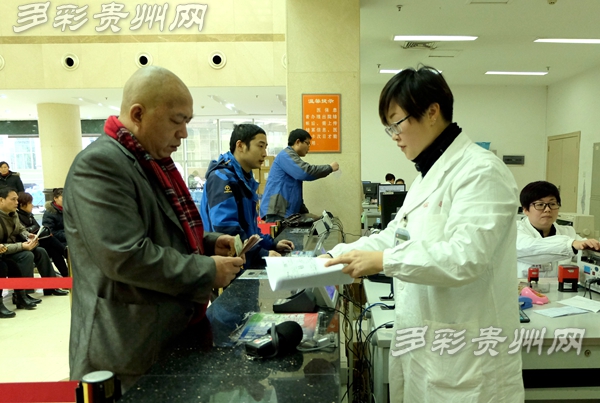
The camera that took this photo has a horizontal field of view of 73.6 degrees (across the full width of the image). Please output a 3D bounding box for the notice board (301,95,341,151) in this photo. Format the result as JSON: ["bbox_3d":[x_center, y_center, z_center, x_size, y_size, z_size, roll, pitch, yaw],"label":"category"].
[{"bbox_3d":[0.218,-0.776,4.000,0.400,0.600,0.030,0,4,2],"label":"notice board"}]

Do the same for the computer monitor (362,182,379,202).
[{"bbox_3d":[1.355,-0.152,7.600,0.380,0.400,0.180,0,4,0],"label":"computer monitor"}]

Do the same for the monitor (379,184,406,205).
[{"bbox_3d":[1.361,-0.047,5.900,0.400,0.400,0.170,0,4,5],"label":"monitor"}]

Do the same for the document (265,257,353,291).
[{"bbox_3d":[0.028,0.183,1.080,0.220,0.050,0.270,0,4,0],"label":"document"}]

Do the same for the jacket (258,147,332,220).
[{"bbox_3d":[-0.047,-0.161,3.400,0.600,0.620,0.520,-1,4,-8],"label":"jacket"}]

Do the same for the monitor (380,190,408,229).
[{"bbox_3d":[0.949,0.103,3.750,0.410,0.410,0.180,-1,4,-6],"label":"monitor"}]

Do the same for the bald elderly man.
[{"bbox_3d":[-0.401,0.462,1.192,0.490,1.689,0.550,0,4,5],"label":"bald elderly man"}]

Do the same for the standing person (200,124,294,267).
[{"bbox_3d":[-0.280,0.405,2.231,0.500,1.648,0.540,1,4,13],"label":"standing person"}]

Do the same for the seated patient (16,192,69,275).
[{"bbox_3d":[-2.920,0.485,4.500,0.720,1.170,0.460,0,5,6],"label":"seated patient"}]

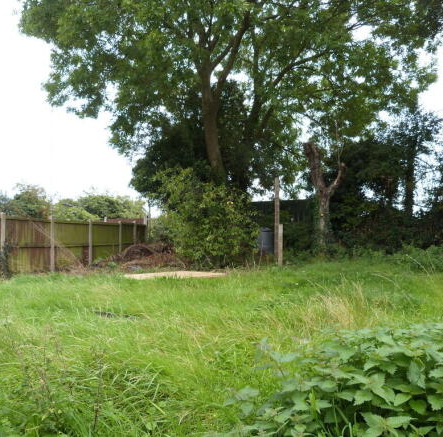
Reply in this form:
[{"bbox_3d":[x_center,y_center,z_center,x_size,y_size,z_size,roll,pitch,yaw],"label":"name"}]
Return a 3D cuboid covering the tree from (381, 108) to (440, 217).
[{"bbox_3d":[10.826,-2.106,24.116,3.600,8.330,3.400,0,-3,0],"label":"tree"}]

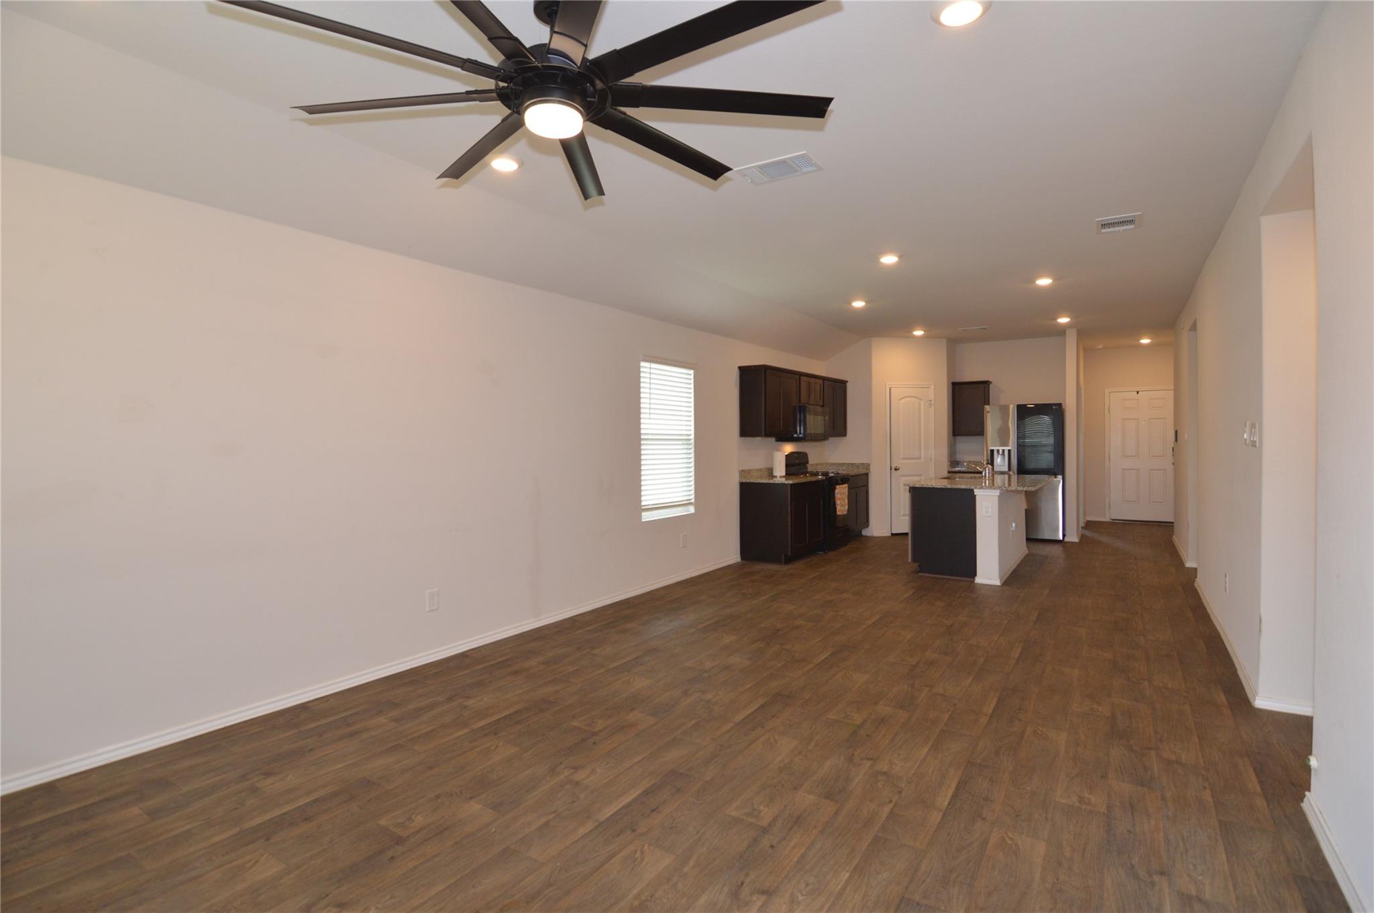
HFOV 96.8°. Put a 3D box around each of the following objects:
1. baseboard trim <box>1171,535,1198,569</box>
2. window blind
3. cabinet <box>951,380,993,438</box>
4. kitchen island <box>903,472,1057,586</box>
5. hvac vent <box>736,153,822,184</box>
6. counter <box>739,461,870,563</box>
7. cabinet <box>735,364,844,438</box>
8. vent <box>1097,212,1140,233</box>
[{"bbox_3d":[5.684,1.053,7.043,0.020,0.085,2.100,0,2,36],"label":"baseboard trim"},{"bbox_3d":[-0.171,-0.156,5.862,0.060,1.412,0.810,0,2,36],"label":"window blind"},{"bbox_3d":[4.088,-0.686,8.774,0.450,0.777,0.350,0,2,36],"label":"cabinet"},{"bbox_3d":[3.161,0.696,6.479,1.180,0.914,1.970,0,2,36],"label":"kitchen island"},{"bbox_3d":[0.473,-1.456,3.107,0.385,0.020,0.248,0,1,31],"label":"hvac vent"},{"bbox_3d":[1.587,0.653,7.681,0.655,1.000,2.462,0,2,36],"label":"counter"},{"bbox_3d":[1.440,-0.633,7.740,0.345,0.784,2.472,0,2,36],"label":"cabinet"},{"bbox_3d":[2.789,-1.501,3.945,0.245,0.020,0.320,0,1,32],"label":"vent"}]

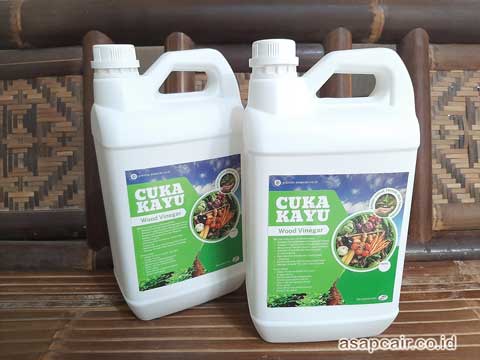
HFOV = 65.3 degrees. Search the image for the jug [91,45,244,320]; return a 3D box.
[{"bbox_3d":[-0.085,-0.002,0.483,0.175,0.324,0.123,-10,21,-25],"label":"jug"}]

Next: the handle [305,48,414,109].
[{"bbox_3d":[0.119,-0.107,0.385,0.113,0.053,0.043,-2,18,-2],"label":"handle"}]

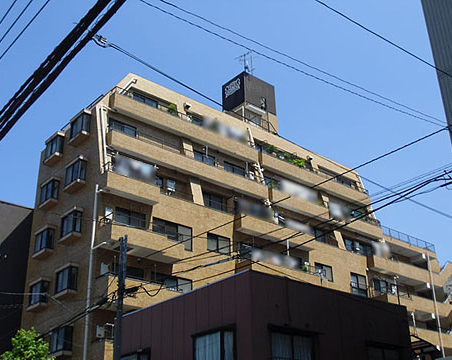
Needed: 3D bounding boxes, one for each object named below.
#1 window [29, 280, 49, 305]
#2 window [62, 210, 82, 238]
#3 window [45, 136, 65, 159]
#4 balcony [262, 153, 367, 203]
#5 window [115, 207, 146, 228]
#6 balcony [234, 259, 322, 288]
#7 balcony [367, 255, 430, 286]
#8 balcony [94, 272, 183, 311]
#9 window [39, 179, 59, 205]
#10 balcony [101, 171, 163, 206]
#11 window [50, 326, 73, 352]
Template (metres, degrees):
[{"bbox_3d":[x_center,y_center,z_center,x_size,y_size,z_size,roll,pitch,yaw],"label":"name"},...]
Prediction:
[{"bbox_3d":[-9.388,5.788,32.916,0.419,1.147,1.350,19,-34,-36],"label":"window"},{"bbox_3d":[-7.607,2.265,32.213,0.419,1.147,1.350,19,-34,-36],"label":"window"},{"bbox_3d":[-9.672,-1.696,36.849,0.462,1.003,1.399,19,-32,-35],"label":"window"},{"bbox_3d":[6.150,0.285,44.787,10.620,0.761,0.855,19,-32,-35],"label":"balcony"},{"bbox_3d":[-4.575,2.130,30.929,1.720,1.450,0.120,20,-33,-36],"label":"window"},{"bbox_3d":[3.207,5.582,36.394,5.400,0.783,1.310,19,-34,-36],"label":"balcony"},{"bbox_3d":[11.460,6.230,43.950,6.200,0.930,1.100,20,-33,-36],"label":"balcony"},{"bbox_3d":[-3.812,5.296,29.200,4.008,1.189,1.176,19,-32,-35],"label":"balcony"},{"bbox_3d":[-9.544,0.783,35.414,0.419,1.161,1.323,19,-34,-36],"label":"window"},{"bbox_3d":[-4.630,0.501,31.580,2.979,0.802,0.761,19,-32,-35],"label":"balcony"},{"bbox_3d":[-7.555,7.403,29.895,0.462,1.109,1.346,19,-32,-35],"label":"window"}]

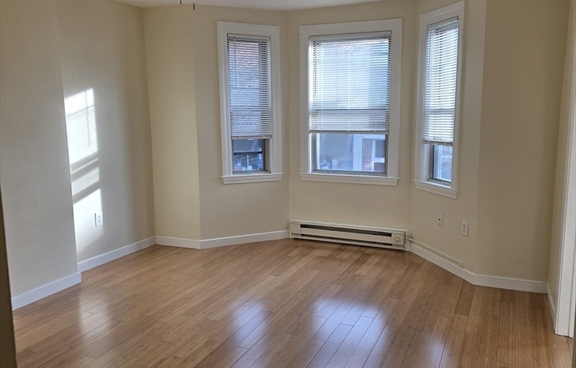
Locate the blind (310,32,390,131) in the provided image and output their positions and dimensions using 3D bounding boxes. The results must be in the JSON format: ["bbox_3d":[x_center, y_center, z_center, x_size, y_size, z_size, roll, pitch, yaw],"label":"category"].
[{"bbox_3d":[0.602,-0.983,5.062,0.830,0.964,0.040,4,10,24],"label":"blind"}]

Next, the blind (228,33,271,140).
[{"bbox_3d":[-0.374,-0.968,5.157,0.436,1.014,0.040,-4,10,-24],"label":"blind"}]

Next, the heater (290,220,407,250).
[{"bbox_3d":[0.601,0.521,5.255,1.235,0.182,0.070,4,10,24],"label":"heater"}]

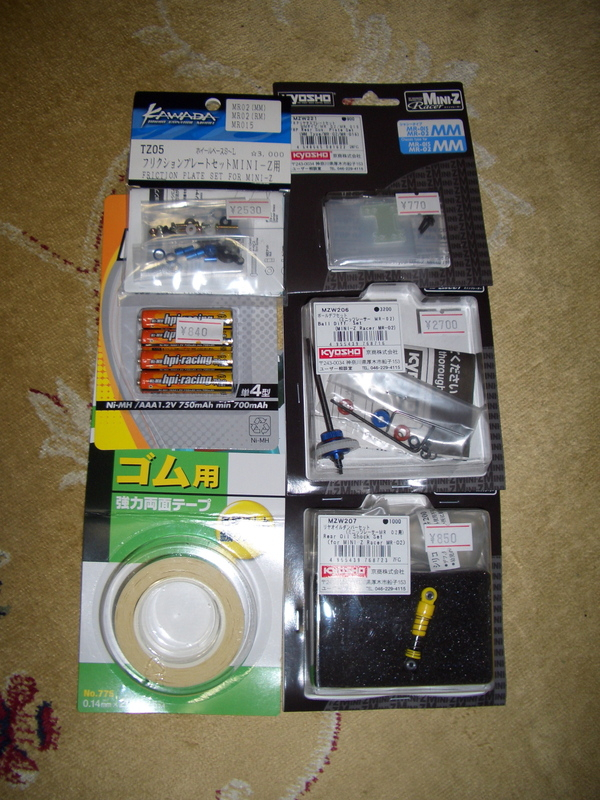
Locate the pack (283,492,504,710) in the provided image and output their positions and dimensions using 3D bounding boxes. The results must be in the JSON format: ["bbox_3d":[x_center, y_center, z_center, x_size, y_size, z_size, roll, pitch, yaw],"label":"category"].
[{"bbox_3d":[0.045,0.082,0.369,0.103,0.018,0.117,2,79,-5],"label":"pack"}]

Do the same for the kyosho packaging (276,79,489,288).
[{"bbox_3d":[0.042,-0.113,0.413,0.103,0.010,0.117,-3,79,-6],"label":"kyosho packaging"}]

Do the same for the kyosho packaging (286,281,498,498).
[{"bbox_3d":[0.046,-0.015,0.385,0.103,0.018,0.117,-1,79,-5],"label":"kyosho packaging"}]

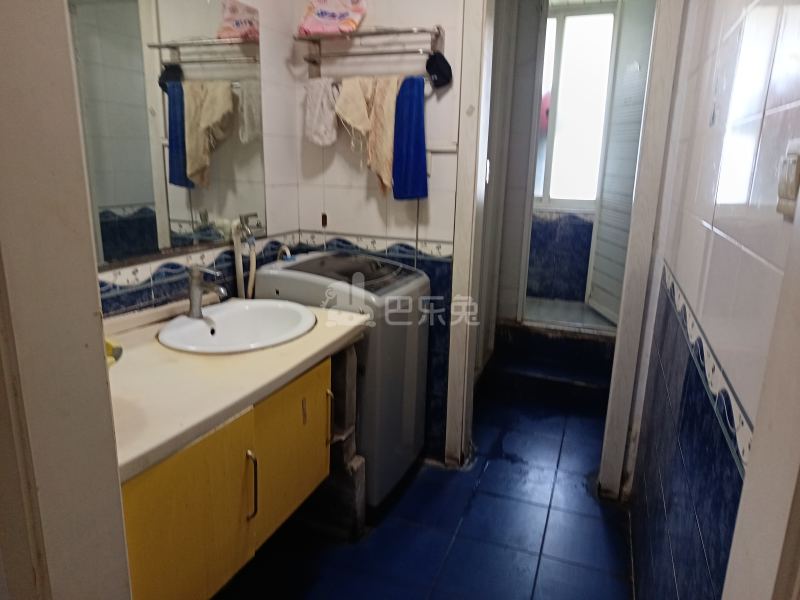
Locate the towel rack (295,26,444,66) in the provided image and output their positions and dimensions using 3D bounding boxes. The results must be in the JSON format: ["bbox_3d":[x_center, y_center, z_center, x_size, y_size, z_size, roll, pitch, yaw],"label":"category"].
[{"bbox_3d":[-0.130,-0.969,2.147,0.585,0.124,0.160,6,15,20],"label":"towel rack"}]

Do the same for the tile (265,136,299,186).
[{"bbox_3d":[-0.500,-0.576,2.295,0.010,0.200,0.280,6,15,20],"label":"tile"}]

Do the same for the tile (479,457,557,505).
[{"bbox_3d":[0.493,0.766,2.344,0.300,0.010,0.295,6,15,20],"label":"tile"}]

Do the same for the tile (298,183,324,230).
[{"bbox_3d":[-0.392,-0.409,2.480,0.130,0.207,0.010,6,15,20],"label":"tile"}]

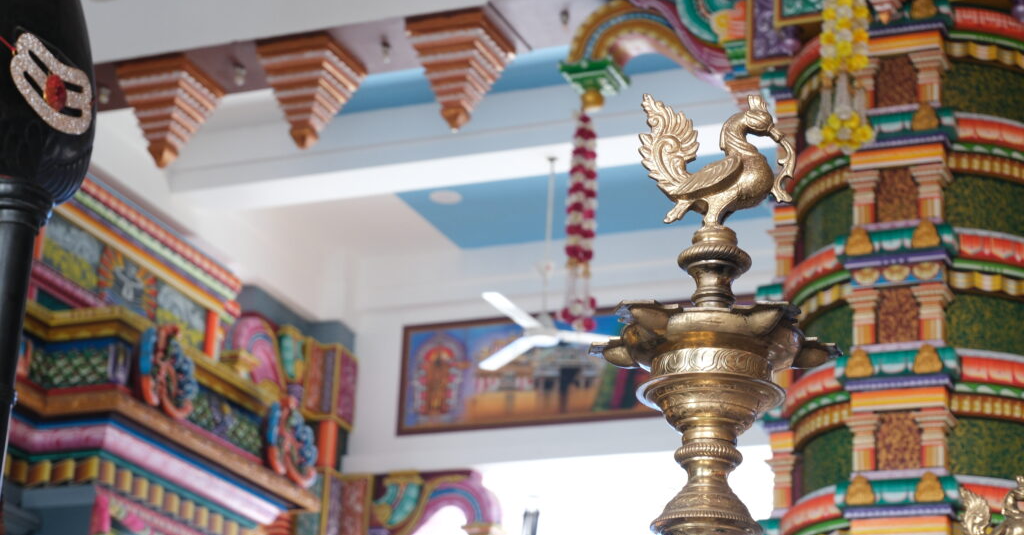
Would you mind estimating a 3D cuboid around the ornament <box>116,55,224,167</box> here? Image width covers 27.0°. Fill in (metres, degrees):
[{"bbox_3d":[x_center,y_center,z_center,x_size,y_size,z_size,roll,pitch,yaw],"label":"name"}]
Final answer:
[{"bbox_3d":[-1.596,-0.670,9.884,0.365,0.465,0.395,-6,-22,22],"label":"ornament"}]

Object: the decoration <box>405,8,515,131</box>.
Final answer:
[{"bbox_3d":[-0.234,-0.809,9.318,0.365,0.465,0.395,-6,-22,22],"label":"decoration"}]

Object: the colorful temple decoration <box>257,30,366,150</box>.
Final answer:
[{"bbox_3d":[-0.918,-0.744,9.589,0.365,0.465,0.395,-6,-22,22],"label":"colorful temple decoration"}]

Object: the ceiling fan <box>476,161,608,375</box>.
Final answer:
[{"bbox_3d":[0.242,-0.094,11.367,1.140,1.090,1.120,3,-21,1],"label":"ceiling fan"}]

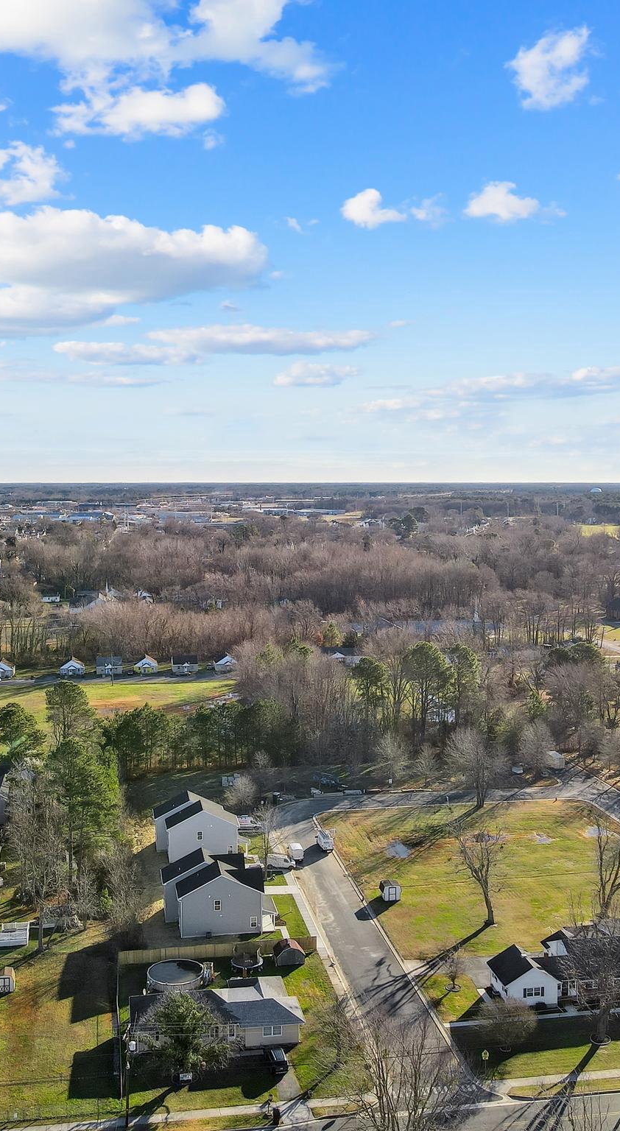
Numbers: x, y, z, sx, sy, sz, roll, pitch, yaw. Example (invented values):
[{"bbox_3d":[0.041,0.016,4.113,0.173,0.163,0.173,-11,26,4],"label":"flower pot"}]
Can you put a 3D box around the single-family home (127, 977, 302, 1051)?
[{"bbox_3d":[-10.900,51.090,120.940,19.310,4.470,10.770,-1,5,-7],"label":"single-family home"}]

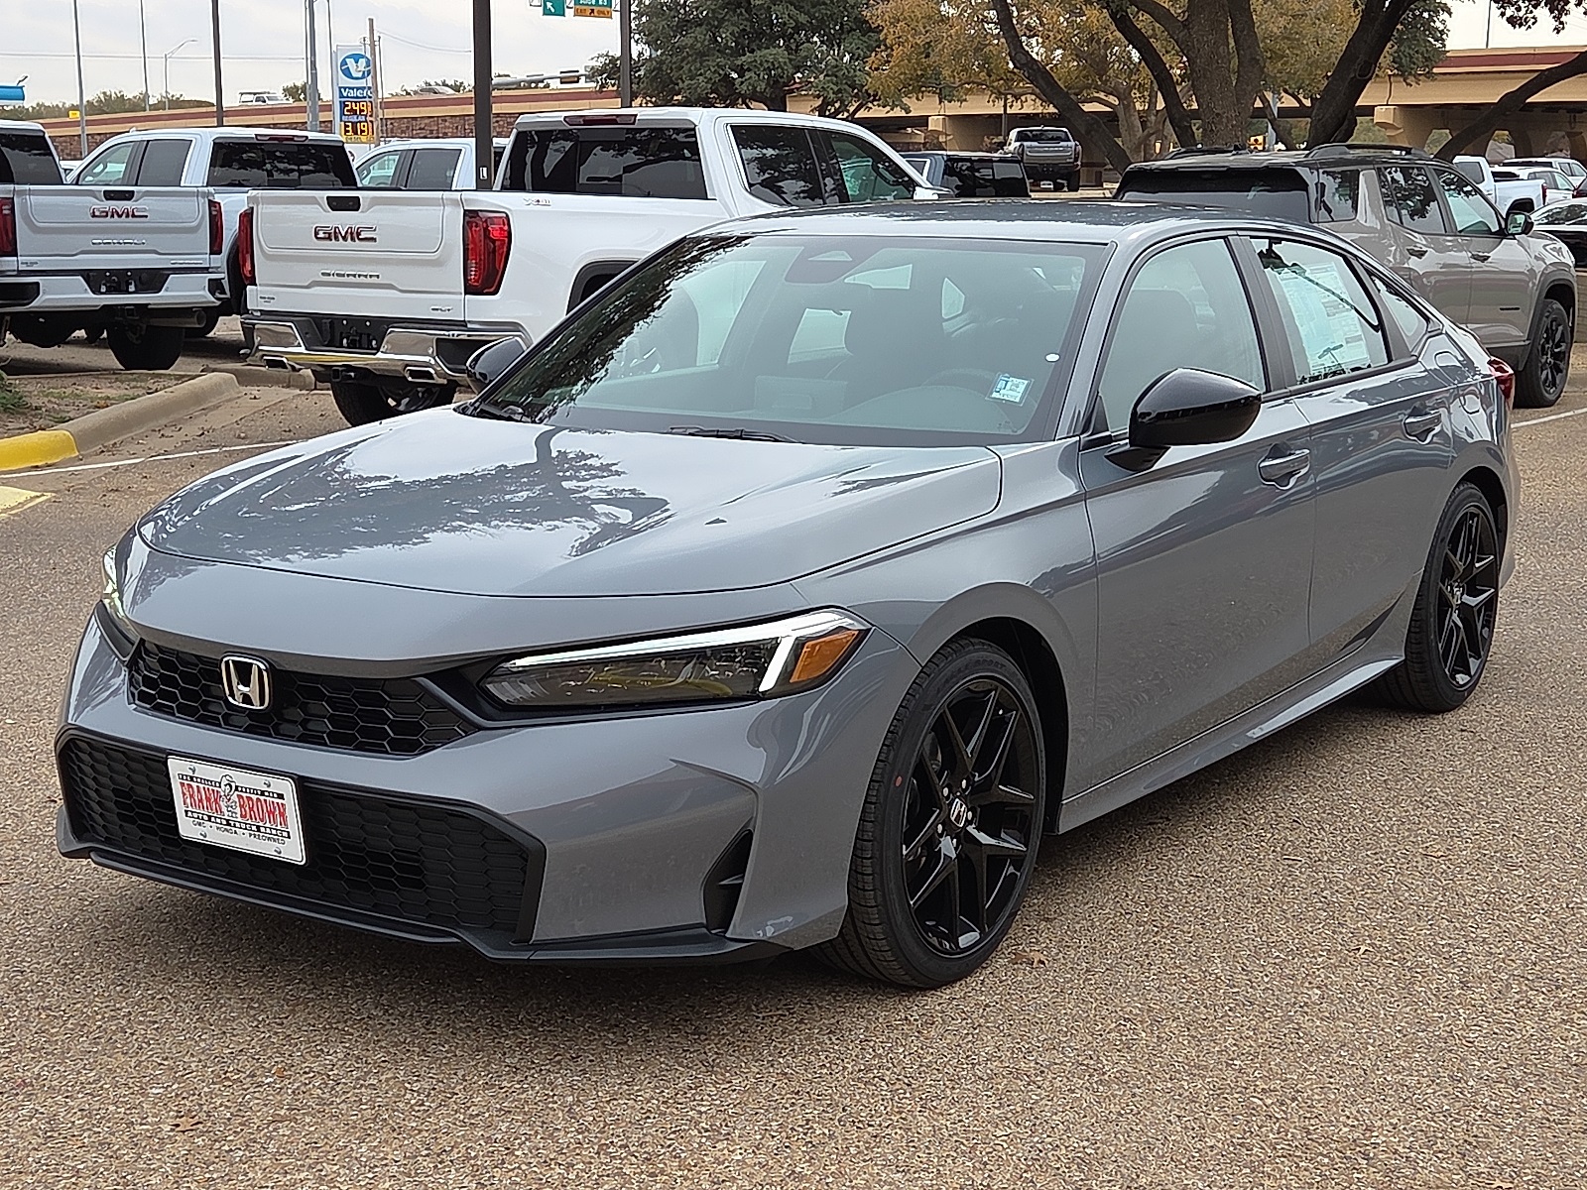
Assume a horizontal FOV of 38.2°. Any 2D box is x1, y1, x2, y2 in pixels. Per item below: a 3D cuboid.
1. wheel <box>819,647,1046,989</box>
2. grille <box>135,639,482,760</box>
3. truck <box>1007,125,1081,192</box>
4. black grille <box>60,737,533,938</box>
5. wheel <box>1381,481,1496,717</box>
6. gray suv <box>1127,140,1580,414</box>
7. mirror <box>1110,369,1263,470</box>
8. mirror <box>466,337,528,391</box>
[{"bbox_3d":[0.233,0.385,4.162,0.240,0.640,0.645,6,12,33],"label":"wheel"},{"bbox_3d":[-0.875,0.170,3.855,0.840,0.150,0.120,6,12,34],"label":"grille"},{"bbox_3d":[7.930,-13.750,72.600,2.030,1.940,5.700,0,10,2],"label":"truck"},{"bbox_3d":[-0.885,0.376,3.873,1.140,0.265,0.140,6,12,34],"label":"black grille"},{"bbox_3d":[1.777,-0.005,6.386,0.240,0.640,0.645,6,12,34],"label":"wheel"},{"bbox_3d":[3.580,-2.080,15.270,1.940,1.730,4.830,7,12,38],"label":"gray suv"},{"bbox_3d":[0.787,-0.346,4.573,0.232,0.210,0.230,6,12,34],"label":"mirror"},{"bbox_3d":[-0.765,-0.510,5.607,0.232,0.210,0.230,6,12,34],"label":"mirror"}]

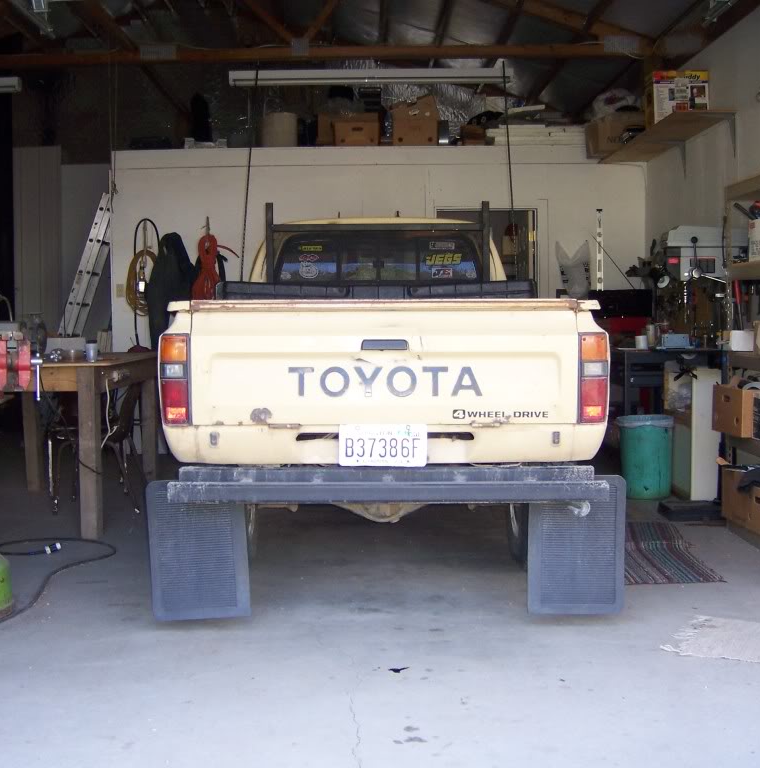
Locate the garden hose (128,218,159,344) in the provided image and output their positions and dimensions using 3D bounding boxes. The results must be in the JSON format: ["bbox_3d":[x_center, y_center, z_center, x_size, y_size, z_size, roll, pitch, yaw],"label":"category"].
[{"bbox_3d":[-1.986,-0.863,8.961,0.260,1.060,0.100,0,4,0],"label":"garden hose"}]

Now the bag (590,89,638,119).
[{"bbox_3d":[1.897,-2.262,8.617,0.400,0.260,0.340,0,4,0],"label":"bag"}]

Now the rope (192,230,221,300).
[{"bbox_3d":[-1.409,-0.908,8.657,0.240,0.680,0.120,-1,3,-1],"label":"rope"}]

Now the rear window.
[{"bbox_3d":[-0.011,-0.657,5.844,1.150,0.340,0.100,-1,3,-1],"label":"rear window"}]

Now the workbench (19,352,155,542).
[{"bbox_3d":[-1.913,0.315,6.389,1.030,0.910,1.920,-1,3,-1],"label":"workbench"}]

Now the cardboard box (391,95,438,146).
[{"bbox_3d":[0.290,-2.221,9.160,0.410,0.430,0.420,0,4,0],"label":"cardboard box"}]

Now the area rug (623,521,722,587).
[{"bbox_3d":[1.225,0.803,5.197,0.620,0.015,1.450,0,3,8],"label":"area rug"}]

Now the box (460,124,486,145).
[{"bbox_3d":[0.788,-2.096,9.099,0.220,0.180,0.240,0,4,0],"label":"box"}]

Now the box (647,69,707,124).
[{"bbox_3d":[2.020,-1.926,7.249,0.365,0.370,0.250,-1,3,-1],"label":"box"}]

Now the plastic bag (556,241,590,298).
[{"bbox_3d":[1.540,-0.918,8.496,0.280,0.470,0.160,-1,3,-1],"label":"plastic bag"}]

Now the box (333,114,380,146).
[{"bbox_3d":[-0.197,-2.145,9.180,0.410,0.270,0.450,0,4,0],"label":"box"}]

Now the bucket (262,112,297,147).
[{"bbox_3d":[-0.843,-2.121,9.104,0.295,0.340,0.295,0,4,0],"label":"bucket"}]

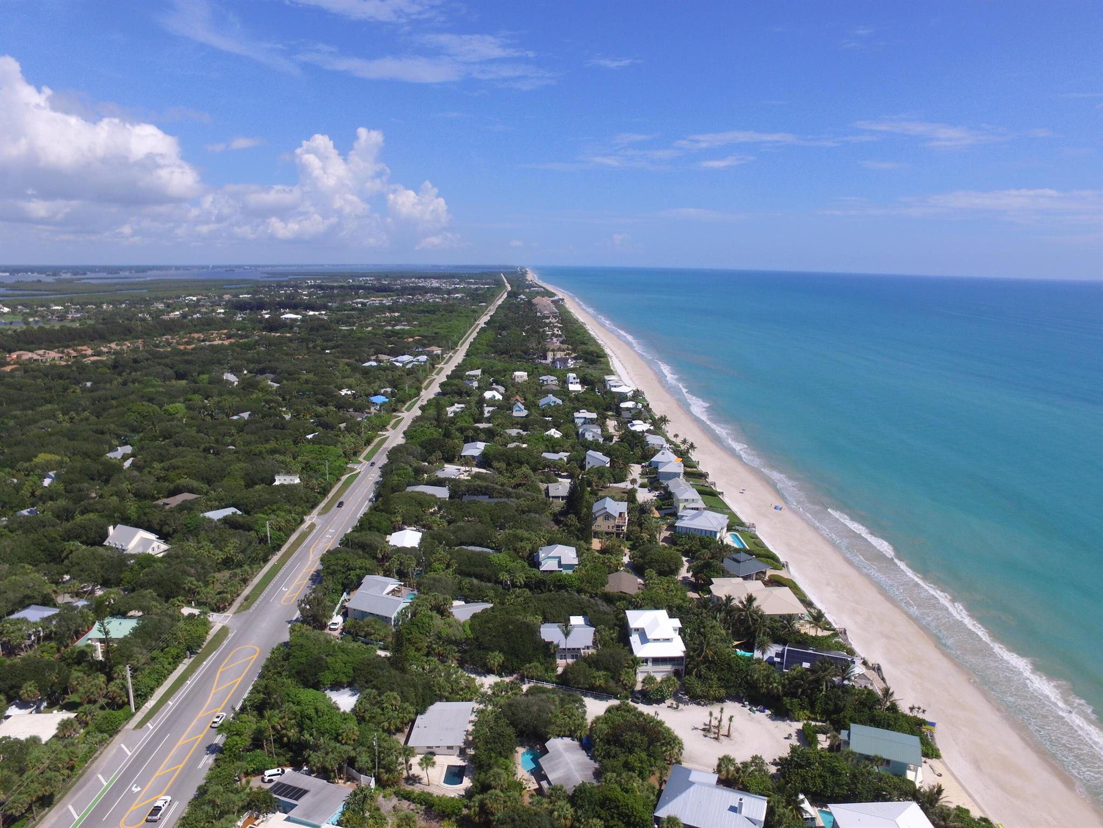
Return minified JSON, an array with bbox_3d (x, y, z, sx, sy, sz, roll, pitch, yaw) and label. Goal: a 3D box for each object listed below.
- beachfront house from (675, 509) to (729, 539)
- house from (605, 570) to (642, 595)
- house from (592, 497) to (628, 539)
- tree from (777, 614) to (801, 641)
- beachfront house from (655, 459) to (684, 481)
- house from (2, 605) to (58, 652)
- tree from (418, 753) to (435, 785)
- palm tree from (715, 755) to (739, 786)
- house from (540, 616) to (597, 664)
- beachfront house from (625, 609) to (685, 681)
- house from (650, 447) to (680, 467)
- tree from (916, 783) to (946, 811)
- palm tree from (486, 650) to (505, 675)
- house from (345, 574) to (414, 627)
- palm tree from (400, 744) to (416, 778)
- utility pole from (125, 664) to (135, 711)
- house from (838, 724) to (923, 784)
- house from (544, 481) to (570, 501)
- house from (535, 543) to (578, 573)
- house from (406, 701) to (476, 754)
[{"bbox_3d":[62.145,44.774,262.557,18.000,6.600,16.800,6,14,21],"label":"beachfront house"},{"bbox_3d":[23.791,58.355,215.468,11.400,5.600,14.500,1,13,1],"label":"house"},{"bbox_3d":[24.130,42.208,259.387,13.800,12.000,14.000,2,13,5],"label":"house"},{"bbox_3d":[69.793,62.712,186.999,6.600,6.400,6.600,0,13,-1],"label":"tree"},{"bbox_3d":[60.049,29.057,327.453,13.000,7.500,12.500,0,13,-4],"label":"beachfront house"},{"bbox_3d":[-142.930,57.220,174.410,12.500,7.800,9.500,4,14,13],"label":"house"},{"bbox_3d":[-25.040,70.910,126.540,3.600,6.900,3.600,1,13,0],"label":"tree"},{"bbox_3d":[35.060,71.520,128.000,4.600,6.900,4.600,1,13,0],"label":"palm tree"},{"bbox_3d":[4.440,60.310,170.890,14.700,8.000,10.600,0,13,-2],"label":"house"},{"bbox_3d":[27.550,59.730,168.810,13.200,10.800,17.500,0,13,-2],"label":"beachfront house"},{"bbox_3d":[62.174,23.870,352.845,15.400,10.300,15.000,1,13,2],"label":"house"},{"bbox_3d":[76.432,76.951,128.021,5.600,5.800,5.600,0,13,-1],"label":"tree"},{"bbox_3d":[-14.010,63.000,160.900,4.300,6.800,4.300,1,13,0],"label":"palm tree"},{"bbox_3d":[-49.830,55.930,189.590,17.500,6.200,16.500,5,14,18],"label":"house"},{"bbox_3d":[-29.130,70.310,128.780,3.500,6.900,3.500,1,13,0],"label":"palm tree"},{"bbox_3d":[-100.425,65.517,152.118,0.700,12.200,0.500,0,13,-1],"label":"utility pole"},{"bbox_3d":[72.586,73.845,140.153,15.500,6.200,9.600,5,14,17],"label":"house"},{"bbox_3d":[3.929,37.525,304.889,10.700,4.300,15.000,1,13,0],"label":"house"},{"bbox_3d":[2.561,53.198,230.758,13.800,8.000,12.500,1,13,1],"label":"house"},{"bbox_3d":[-25.882,74.051,150.752,12.700,3.600,14.600,1,13,1],"label":"house"}]

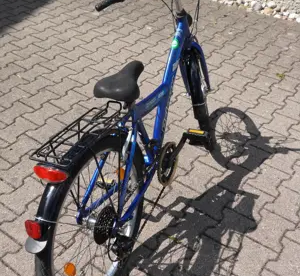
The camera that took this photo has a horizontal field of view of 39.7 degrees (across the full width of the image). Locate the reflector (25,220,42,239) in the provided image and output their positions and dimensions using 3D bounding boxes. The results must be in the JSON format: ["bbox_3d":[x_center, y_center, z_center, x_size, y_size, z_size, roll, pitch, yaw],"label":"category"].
[{"bbox_3d":[-0.307,0.242,1.111,0.045,0.049,0.018,10,27,25],"label":"reflector"}]

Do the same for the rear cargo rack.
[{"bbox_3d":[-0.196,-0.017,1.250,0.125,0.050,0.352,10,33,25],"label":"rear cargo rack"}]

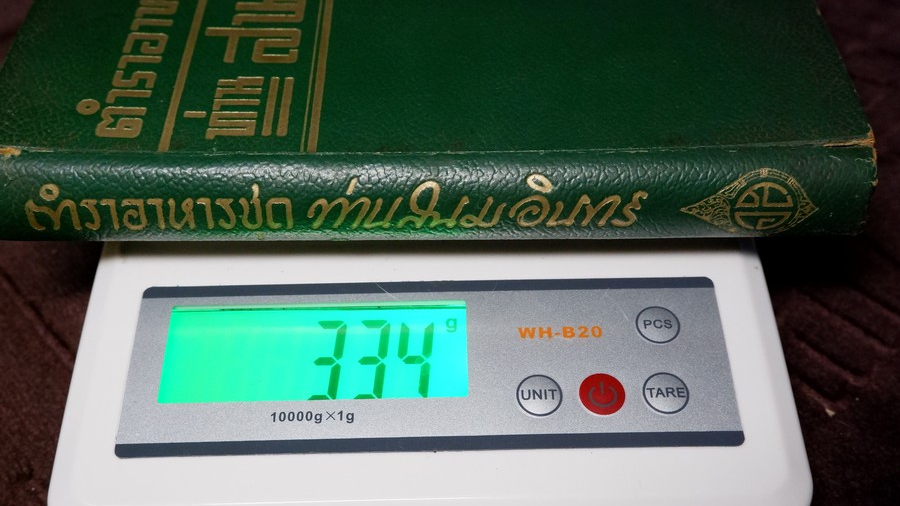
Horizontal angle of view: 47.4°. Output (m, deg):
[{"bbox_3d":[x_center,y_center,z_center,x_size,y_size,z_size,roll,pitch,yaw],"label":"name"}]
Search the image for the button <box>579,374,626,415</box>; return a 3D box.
[{"bbox_3d":[0.033,0.031,0.223,0.010,0.003,0.010,-1,55,0],"label":"button"}]

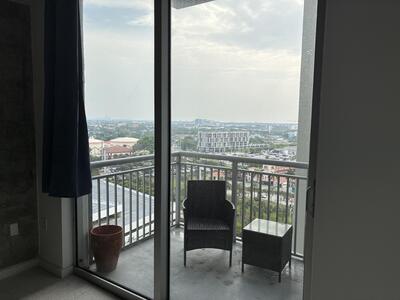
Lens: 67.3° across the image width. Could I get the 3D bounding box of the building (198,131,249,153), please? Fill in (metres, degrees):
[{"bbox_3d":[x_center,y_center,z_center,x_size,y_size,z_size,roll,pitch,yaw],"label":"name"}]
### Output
[{"bbox_3d":[23.654,-8.982,320.623,50.000,21.000,22.000,0,6,-14],"label":"building"}]

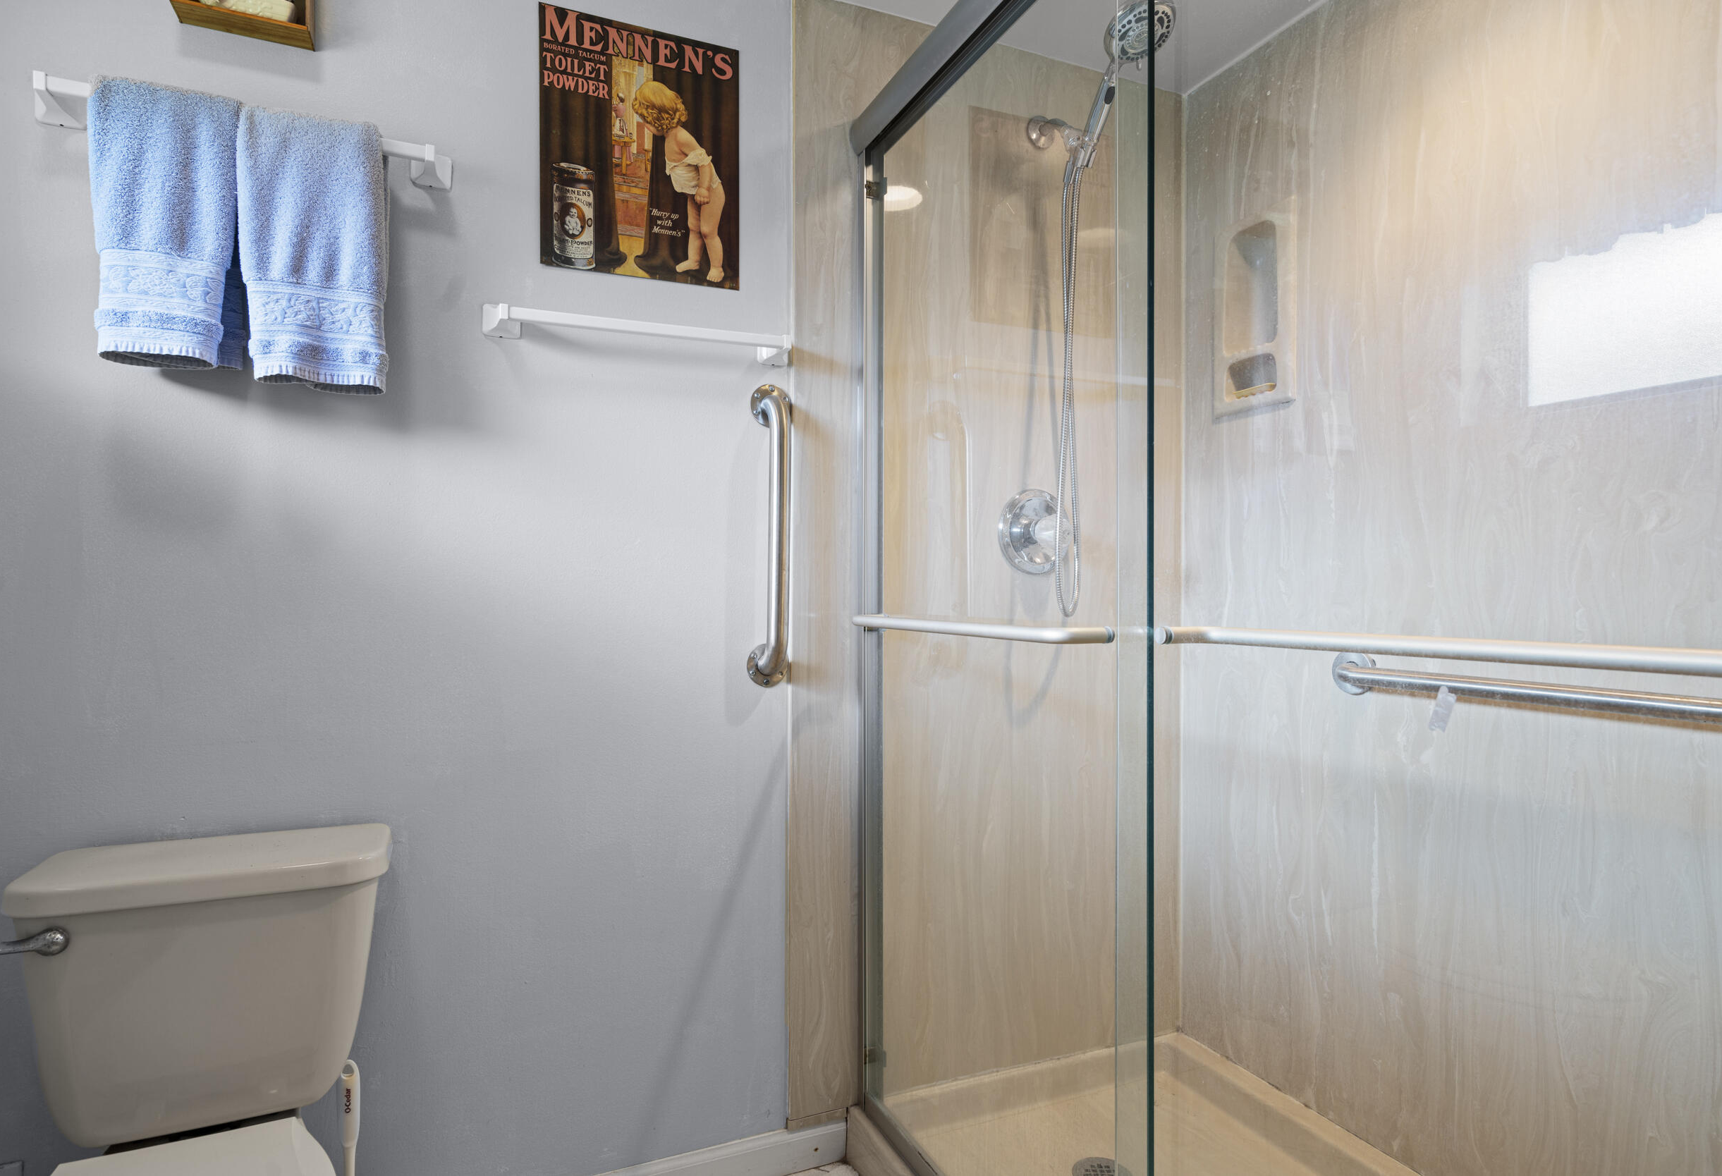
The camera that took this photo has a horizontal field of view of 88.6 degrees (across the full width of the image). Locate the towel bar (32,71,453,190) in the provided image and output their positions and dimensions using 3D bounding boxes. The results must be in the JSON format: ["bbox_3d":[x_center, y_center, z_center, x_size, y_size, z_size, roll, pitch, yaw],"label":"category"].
[{"bbox_3d":[-0.842,-0.635,1.221,0.499,0.054,0.075,0,0,-23],"label":"towel bar"}]

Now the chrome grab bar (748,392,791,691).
[{"bbox_3d":[-0.146,-0.091,1.521,0.078,0.535,0.078,0,0,-23],"label":"chrome grab bar"}]

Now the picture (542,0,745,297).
[{"bbox_3d":[-0.361,-0.723,1.464,0.325,0.415,0.006,0,0,-23],"label":"picture"}]

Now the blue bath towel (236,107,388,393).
[{"bbox_3d":[-0.759,-0.468,1.230,0.175,0.391,0.085,0,0,-23],"label":"blue bath towel"}]

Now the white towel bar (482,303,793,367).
[{"bbox_3d":[-0.344,-0.415,1.436,0.500,0.052,0.075,0,0,-23],"label":"white towel bar"}]

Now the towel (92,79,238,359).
[{"bbox_3d":[-0.911,-0.476,1.165,0.157,0.372,0.085,0,0,-23],"label":"towel"}]

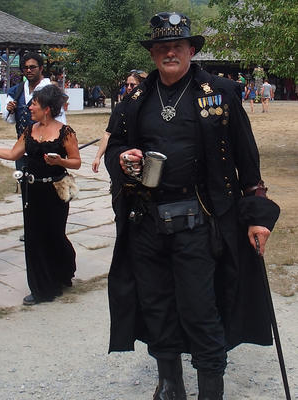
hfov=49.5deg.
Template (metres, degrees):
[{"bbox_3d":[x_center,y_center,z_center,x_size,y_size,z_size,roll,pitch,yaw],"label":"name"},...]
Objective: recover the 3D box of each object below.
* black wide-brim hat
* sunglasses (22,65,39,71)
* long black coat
[{"bbox_3d":[0.107,-0.762,1.480,0.300,0.155,0.340,3,13,15],"label":"black wide-brim hat"},{"bbox_3d":[-1.026,-1.144,2.800,0.145,0.045,0.140,2,13,8],"label":"sunglasses"},{"bbox_3d":[0.217,0.033,1.630,0.840,1.400,0.480,3,13,12],"label":"long black coat"}]

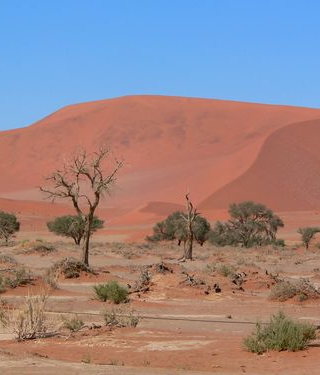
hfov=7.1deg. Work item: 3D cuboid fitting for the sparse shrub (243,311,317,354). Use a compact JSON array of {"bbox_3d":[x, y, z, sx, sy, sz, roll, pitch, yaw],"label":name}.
[{"bbox_3d":[2.245,2.724,48.303,1.377,0.794,1.170,0,-1,0],"label":"sparse shrub"}]

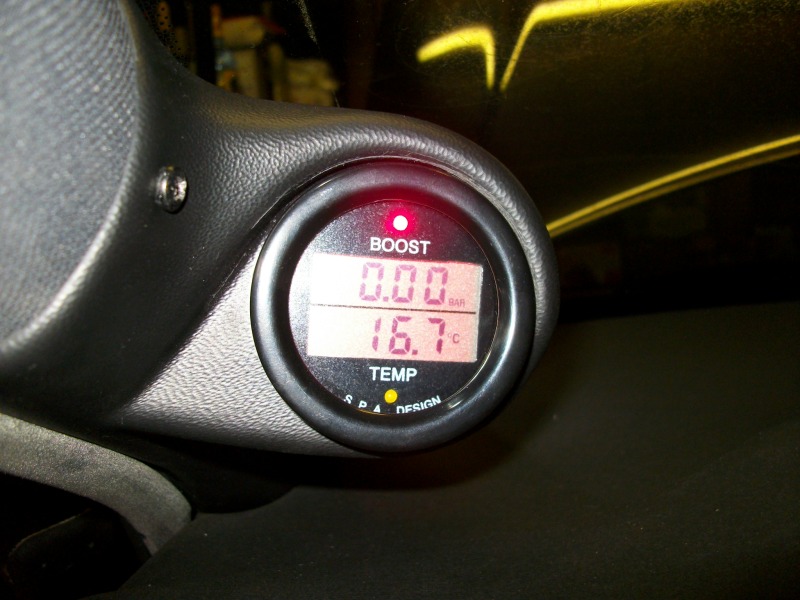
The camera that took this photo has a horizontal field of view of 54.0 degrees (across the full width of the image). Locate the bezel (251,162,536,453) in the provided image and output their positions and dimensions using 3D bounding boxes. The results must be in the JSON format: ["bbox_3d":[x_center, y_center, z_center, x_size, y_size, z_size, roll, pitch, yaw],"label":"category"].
[{"bbox_3d":[-0.003,0.002,0.184,0.062,0.062,0.038,3,-2,-8],"label":"bezel"}]

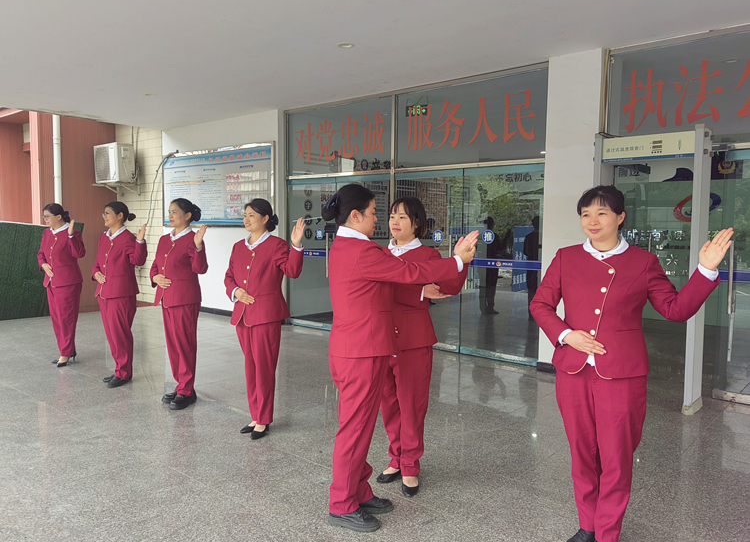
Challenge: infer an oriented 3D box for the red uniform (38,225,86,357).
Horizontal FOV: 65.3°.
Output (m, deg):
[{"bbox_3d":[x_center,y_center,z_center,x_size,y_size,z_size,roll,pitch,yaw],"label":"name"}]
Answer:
[{"bbox_3d":[-3.245,0.220,6.048,0.580,1.350,0.350,2,4,26],"label":"red uniform"}]

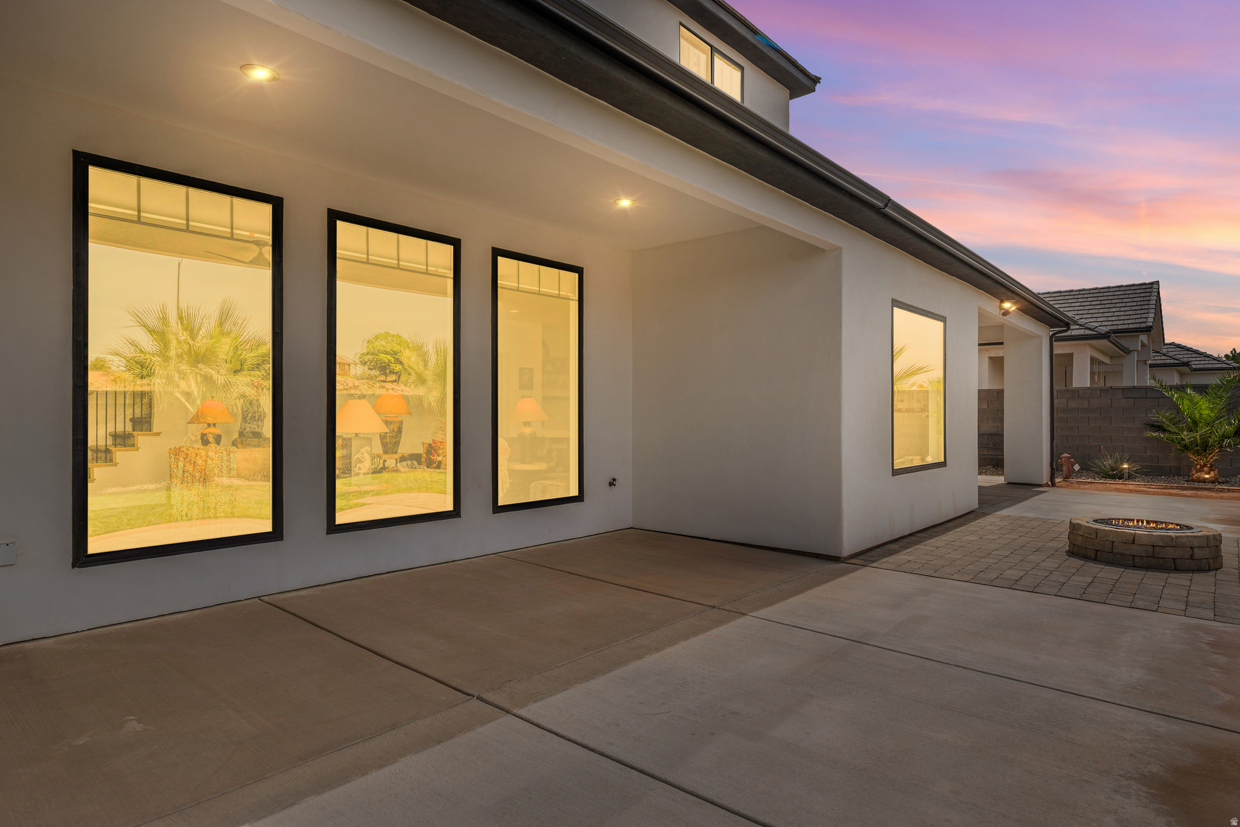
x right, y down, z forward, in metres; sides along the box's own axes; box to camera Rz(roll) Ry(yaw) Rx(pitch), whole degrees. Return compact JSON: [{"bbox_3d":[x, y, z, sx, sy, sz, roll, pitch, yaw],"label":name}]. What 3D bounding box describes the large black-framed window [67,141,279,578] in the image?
[{"bbox_3d":[-2.832,-0.320,4.515,0.100,2.456,1.204,-1,-1,42],"label":"large black-framed window"}]

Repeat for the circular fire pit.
[{"bbox_3d":[4.631,1.135,6.119,1.085,0.278,1.085,-1,-1,42],"label":"circular fire pit"}]

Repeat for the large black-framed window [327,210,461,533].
[{"bbox_3d":[-1.815,-0.312,5.648,0.100,2.456,1.203,-1,-1,42],"label":"large black-framed window"}]

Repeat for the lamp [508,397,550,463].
[{"bbox_3d":[-0.985,0.173,7.450,0.425,0.715,0.425,0,-1,0],"label":"lamp"}]

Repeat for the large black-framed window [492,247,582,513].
[{"bbox_3d":[-0.790,-0.303,6.792,0.100,2.456,1.188,-1,-1,42],"label":"large black-framed window"}]

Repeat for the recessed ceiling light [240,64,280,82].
[{"bbox_3d":[-1.992,-1.882,3.815,0.198,0.030,0.198,0,-1,0],"label":"recessed ceiling light"}]

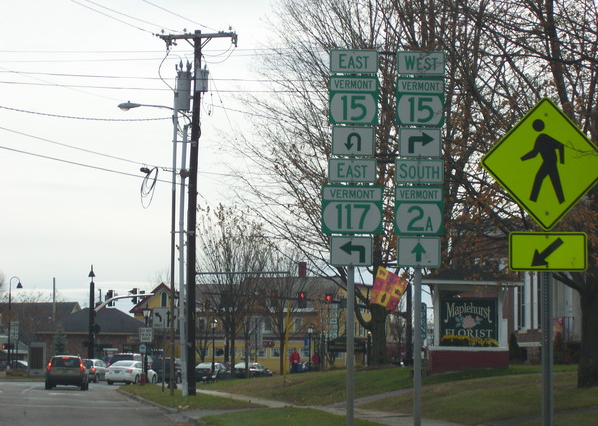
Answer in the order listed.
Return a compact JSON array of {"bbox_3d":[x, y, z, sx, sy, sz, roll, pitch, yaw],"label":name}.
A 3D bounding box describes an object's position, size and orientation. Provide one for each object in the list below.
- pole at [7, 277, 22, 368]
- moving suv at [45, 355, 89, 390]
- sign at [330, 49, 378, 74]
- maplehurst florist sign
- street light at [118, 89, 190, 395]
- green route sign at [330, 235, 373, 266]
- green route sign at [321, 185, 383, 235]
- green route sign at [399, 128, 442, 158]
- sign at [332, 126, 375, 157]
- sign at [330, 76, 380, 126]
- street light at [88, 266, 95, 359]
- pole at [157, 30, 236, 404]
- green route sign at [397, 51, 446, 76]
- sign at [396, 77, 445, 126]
[{"bbox_3d":[-19.857,7.819,131.000,1.020,6.700,0.420,1,-5,-6],"label":"pole"},{"bbox_3d":[-10.460,7.230,84.600,1.860,1.570,4.700,1,-5,-5],"label":"moving suv"},{"bbox_3d":[0.702,-1.913,23.600,0.610,0.305,0.030,1,-5,-7],"label":"sign"},{"bbox_3d":[4.290,2.755,47.000,1.470,1.210,0.100,1,-5,-8],"label":"maplehurst florist sign"},{"bbox_3d":[-4.406,0.935,58.686,2.250,9.523,0.400,1,-5,-6],"label":"street light"},{"bbox_3d":[0.666,0.485,23.420,0.533,0.381,0.030,1,-5,-7],"label":"green route sign"},{"bbox_3d":[0.677,-0.040,23.450,0.762,0.610,0.030,1,-5,-7],"label":"green route sign"},{"bbox_3d":[1.525,-0.887,23.503,0.533,0.381,0.030,1,-5,-5],"label":"green route sign"},{"bbox_3d":[0.694,-0.899,23.550,0.533,0.381,0.030,1,-5,-7],"label":"sign"},{"bbox_3d":[0.687,-1.421,23.470,0.610,0.610,0.030,1,-5,-5],"label":"sign"},{"bbox_3d":[-13.366,7.096,120.500,0.400,7.400,0.400,2,-5,-8],"label":"street light"},{"bbox_3d":[-3.270,-0.041,58.767,2.550,11.544,0.600,-1,-5,18],"label":"pole"},{"bbox_3d":[1.541,-1.896,23.583,0.610,0.305,0.030,1,-5,-5],"label":"green route sign"},{"bbox_3d":[1.530,-1.404,23.544,0.610,0.610,0.030,1,-5,-5],"label":"sign"}]

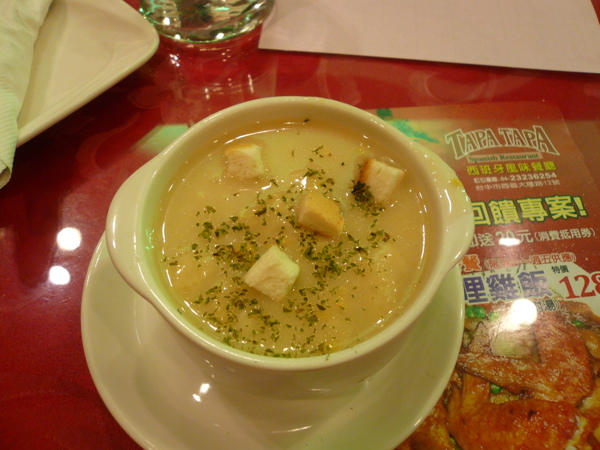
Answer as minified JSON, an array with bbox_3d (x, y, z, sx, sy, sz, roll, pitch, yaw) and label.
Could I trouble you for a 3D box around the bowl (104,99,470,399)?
[{"bbox_3d":[-0.003,0.011,0.192,0.125,0.060,0.108,-4,59,-2],"label":"bowl"}]

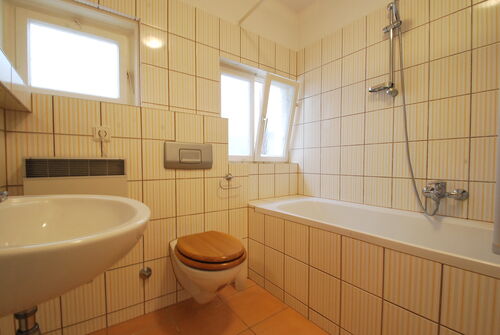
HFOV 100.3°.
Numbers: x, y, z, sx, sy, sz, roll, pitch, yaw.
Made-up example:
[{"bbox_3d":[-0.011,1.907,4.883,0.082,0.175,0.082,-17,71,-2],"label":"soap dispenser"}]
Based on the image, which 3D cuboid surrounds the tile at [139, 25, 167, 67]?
[{"bbox_3d":[-0.649,-0.821,1.425,0.170,0.252,0.010,-1,1,-34],"label":"tile"}]

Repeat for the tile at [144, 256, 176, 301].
[{"bbox_3d":[-0.574,0.706,1.342,0.200,0.250,0.010,-1,2,-35],"label":"tile"}]

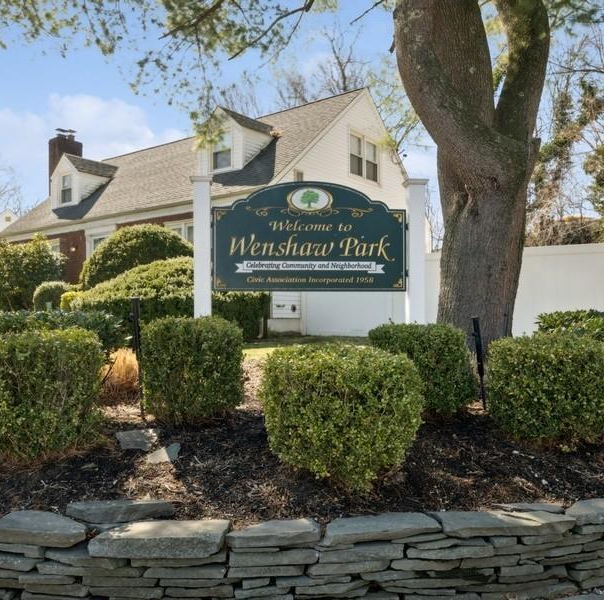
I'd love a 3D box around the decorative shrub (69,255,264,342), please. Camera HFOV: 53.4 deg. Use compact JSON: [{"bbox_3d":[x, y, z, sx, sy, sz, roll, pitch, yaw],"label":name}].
[{"bbox_3d":[-2.641,-0.032,12.400,3.400,1.700,2.500,-1,-1,40],"label":"decorative shrub"}]

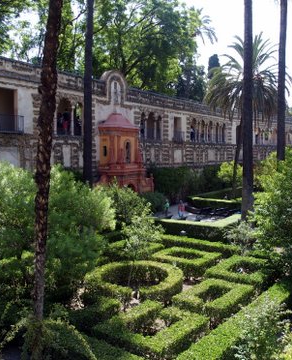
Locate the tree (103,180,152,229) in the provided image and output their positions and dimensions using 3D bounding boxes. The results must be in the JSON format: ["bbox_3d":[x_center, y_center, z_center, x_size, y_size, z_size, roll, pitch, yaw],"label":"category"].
[{"bbox_3d":[-1.569,2.052,29.714,4.000,3.880,3.700,0,4,0],"label":"tree"}]

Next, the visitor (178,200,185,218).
[{"bbox_3d":[3.390,2.676,36.774,0.520,1.660,0.420,-1,4,-17],"label":"visitor"}]

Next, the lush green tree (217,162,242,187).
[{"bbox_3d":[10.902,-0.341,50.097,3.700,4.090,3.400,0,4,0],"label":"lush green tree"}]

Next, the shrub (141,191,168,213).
[{"bbox_3d":[0.844,2.234,38.548,2.800,2.290,2.600,0,4,0],"label":"shrub"}]

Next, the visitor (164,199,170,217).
[{"bbox_3d":[2.045,2.631,37.272,0.420,1.680,0.500,3,5,41],"label":"visitor"}]

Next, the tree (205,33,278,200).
[{"bbox_3d":[11.552,-6.835,44.633,9.600,19.540,9.400,0,4,0],"label":"tree"}]

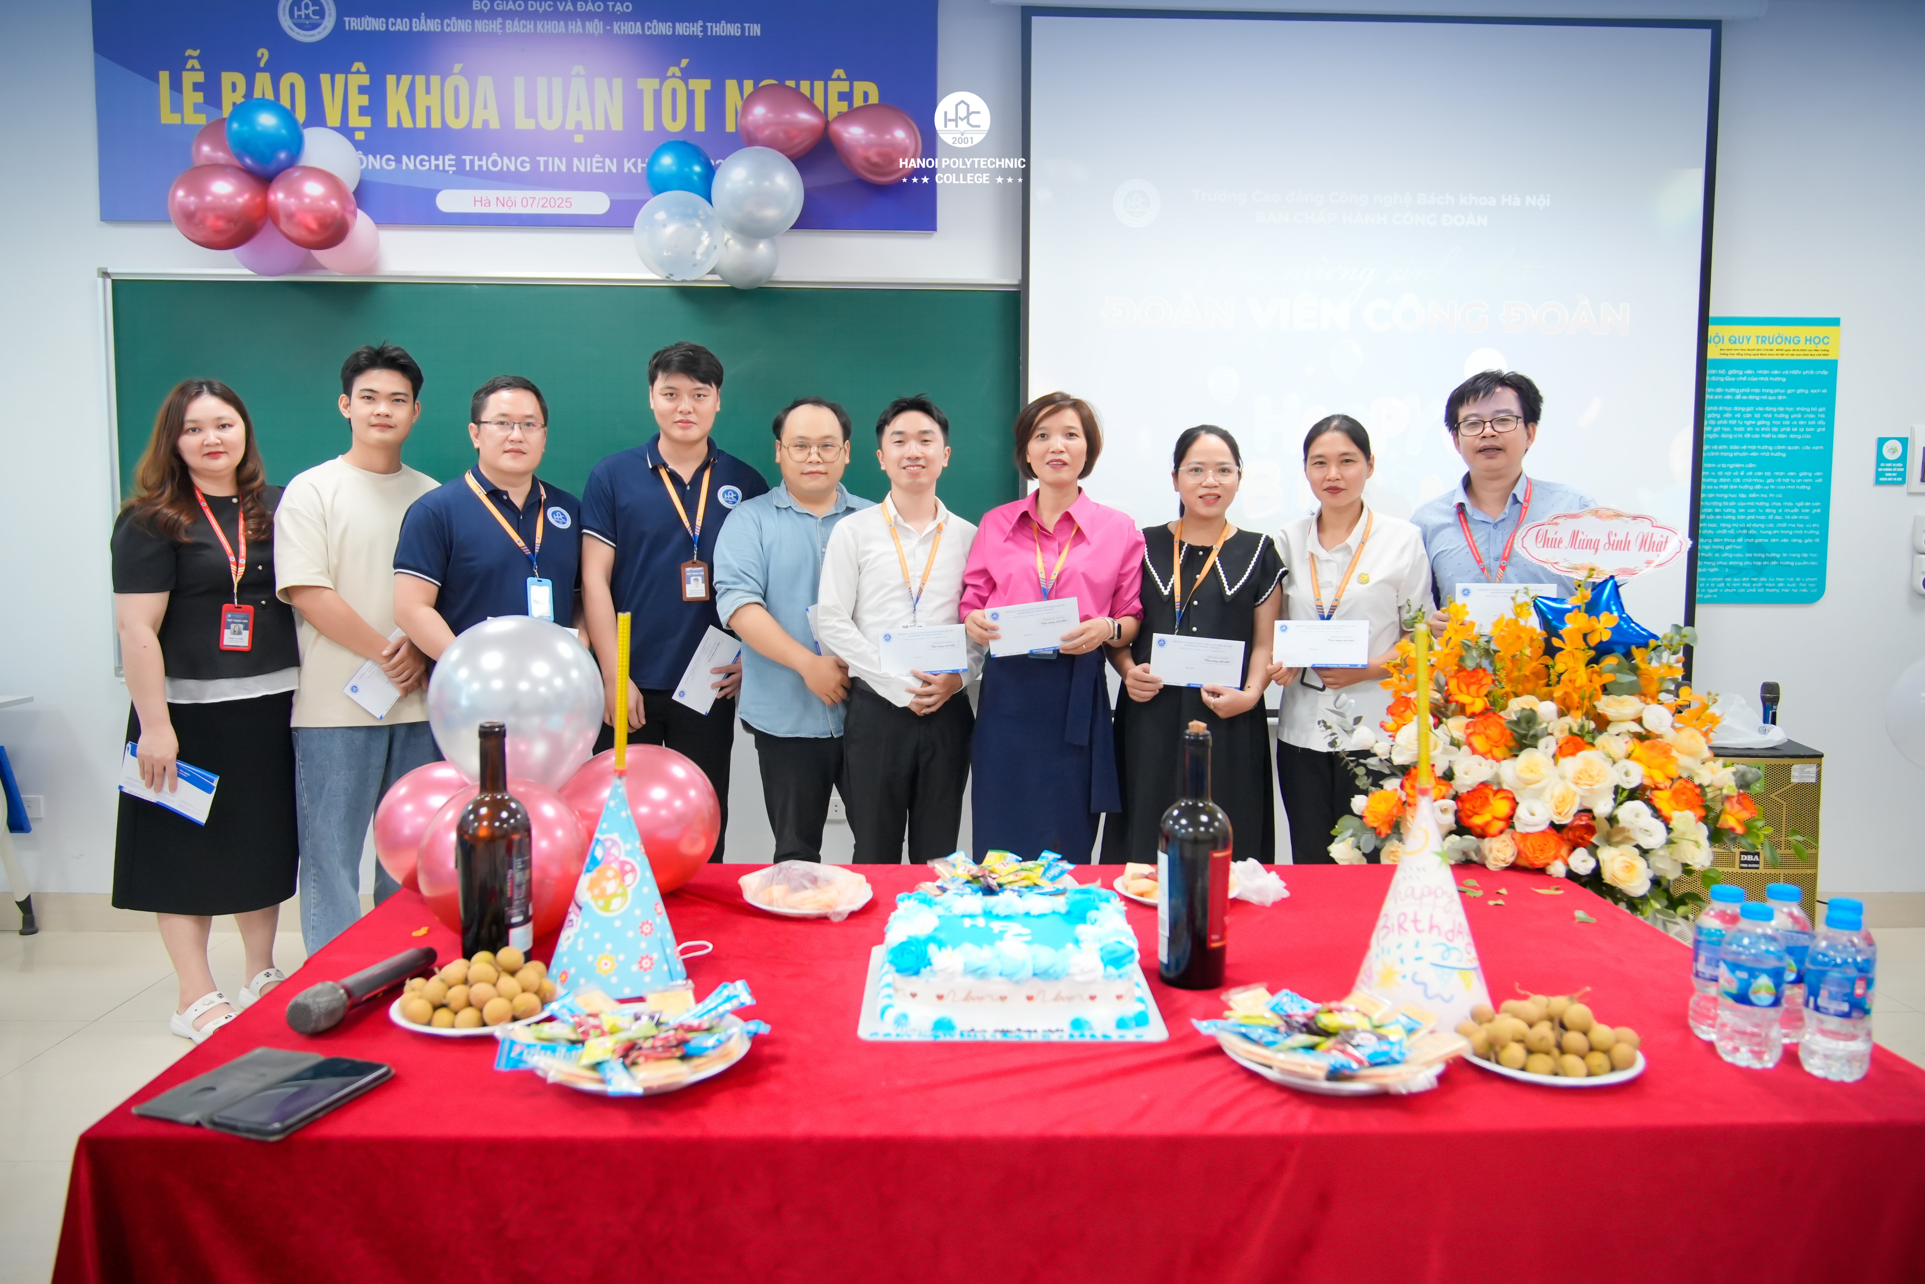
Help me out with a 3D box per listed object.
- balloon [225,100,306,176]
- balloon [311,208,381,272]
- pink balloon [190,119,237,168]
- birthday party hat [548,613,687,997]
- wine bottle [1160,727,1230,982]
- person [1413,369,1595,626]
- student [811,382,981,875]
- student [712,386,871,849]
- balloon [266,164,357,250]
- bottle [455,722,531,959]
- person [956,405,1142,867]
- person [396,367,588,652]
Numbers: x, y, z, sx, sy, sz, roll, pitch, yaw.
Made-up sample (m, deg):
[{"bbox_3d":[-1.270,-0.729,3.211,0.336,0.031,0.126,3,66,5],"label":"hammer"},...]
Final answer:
[{"bbox_3d":[-1.971,-1.421,3.778,0.198,0.211,0.205,0,5,0],"label":"balloon"},{"bbox_3d":[-1.844,-1.206,3.983,0.215,0.225,0.215,0,4,0],"label":"balloon"},{"bbox_3d":[-2.130,-1.413,3.876,0.184,0.197,0.191,0,5,0],"label":"pink balloon"},{"bbox_3d":[-0.384,0.173,1.478,0.149,0.408,0.149,0,5,0],"label":"birthday party hat"},{"bbox_3d":[0.262,0.233,1.490,0.079,0.295,0.079,1,5,10],"label":"wine bottle"},{"bbox_3d":[1.373,0.152,3.446,0.500,1.676,0.380,3,6,28],"label":"person"},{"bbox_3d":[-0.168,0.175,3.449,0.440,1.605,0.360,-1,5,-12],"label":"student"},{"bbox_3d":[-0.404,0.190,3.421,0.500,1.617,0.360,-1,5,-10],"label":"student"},{"bbox_3d":[-1.837,-1.230,3.779,0.229,0.231,0.230,0,5,0],"label":"balloon"},{"bbox_3d":[-0.565,0.248,1.618,0.083,0.300,0.083,-1,4,-17],"label":"bottle"},{"bbox_3d":[0.222,0.186,3.360,0.470,1.606,0.380,1,5,3],"label":"person"},{"bbox_3d":[-1.165,0.156,3.378,0.520,1.642,0.380,-3,6,-32],"label":"person"}]

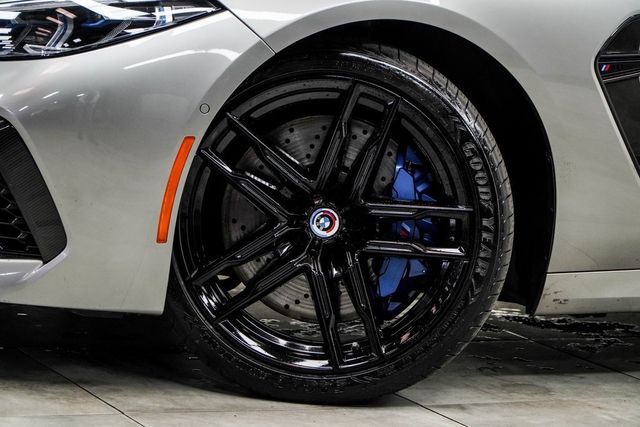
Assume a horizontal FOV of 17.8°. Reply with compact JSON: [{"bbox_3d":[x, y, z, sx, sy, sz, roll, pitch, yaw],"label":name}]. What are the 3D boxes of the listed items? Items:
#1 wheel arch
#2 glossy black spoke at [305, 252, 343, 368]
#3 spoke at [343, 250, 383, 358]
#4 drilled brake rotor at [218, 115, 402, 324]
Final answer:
[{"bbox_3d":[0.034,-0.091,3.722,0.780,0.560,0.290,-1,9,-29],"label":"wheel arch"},{"bbox_3d":[0.009,0.173,3.630,0.032,0.205,0.045,-10,3,3],"label":"glossy black spoke"},{"bbox_3d":[0.078,0.162,3.626,0.028,0.192,0.045,-14,3,3],"label":"spoke"},{"bbox_3d":[0.011,0.011,3.735,0.380,0.380,0.042,4,4,2],"label":"drilled brake rotor"}]

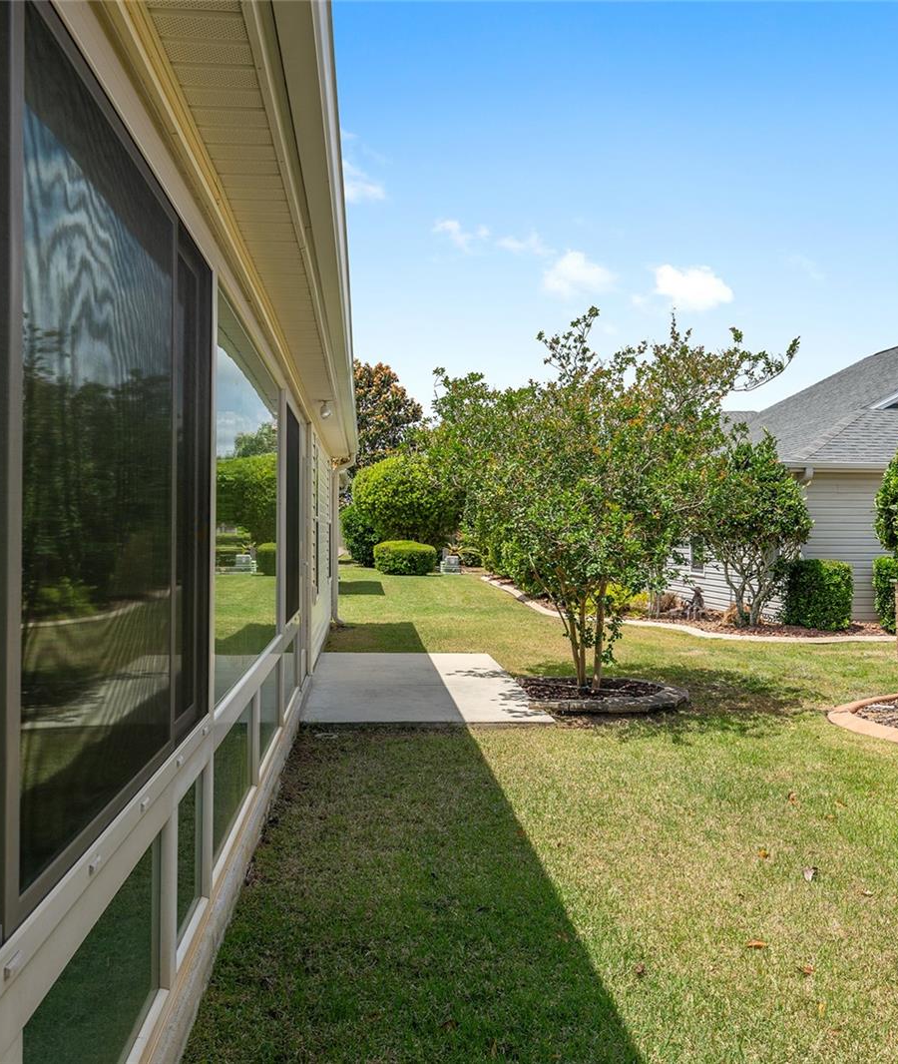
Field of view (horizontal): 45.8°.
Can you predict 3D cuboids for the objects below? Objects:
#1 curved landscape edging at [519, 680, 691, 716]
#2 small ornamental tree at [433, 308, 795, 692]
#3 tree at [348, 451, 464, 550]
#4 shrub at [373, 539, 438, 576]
[{"bbox_3d":[1.320,1.365,9.000,1.420,0.120,1.400,0,0,-5],"label":"curved landscape edging"},{"bbox_3d":[1.430,-0.280,9.200,3.050,3.300,2.800,0,0,-5],"label":"small ornamental tree"},{"bbox_3d":[-1.330,-0.740,38.500,4.300,4.250,4.000,0,0,-5],"label":"tree"},{"bbox_3d":[-1.395,0.810,34.500,2.100,1.150,1.900,0,0,-5],"label":"shrub"}]

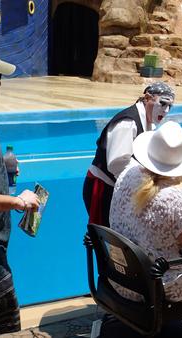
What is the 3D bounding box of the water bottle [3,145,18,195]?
[{"bbox_3d":[-0.381,0.002,2.650,0.070,0.235,0.070,0,9,0],"label":"water bottle"}]

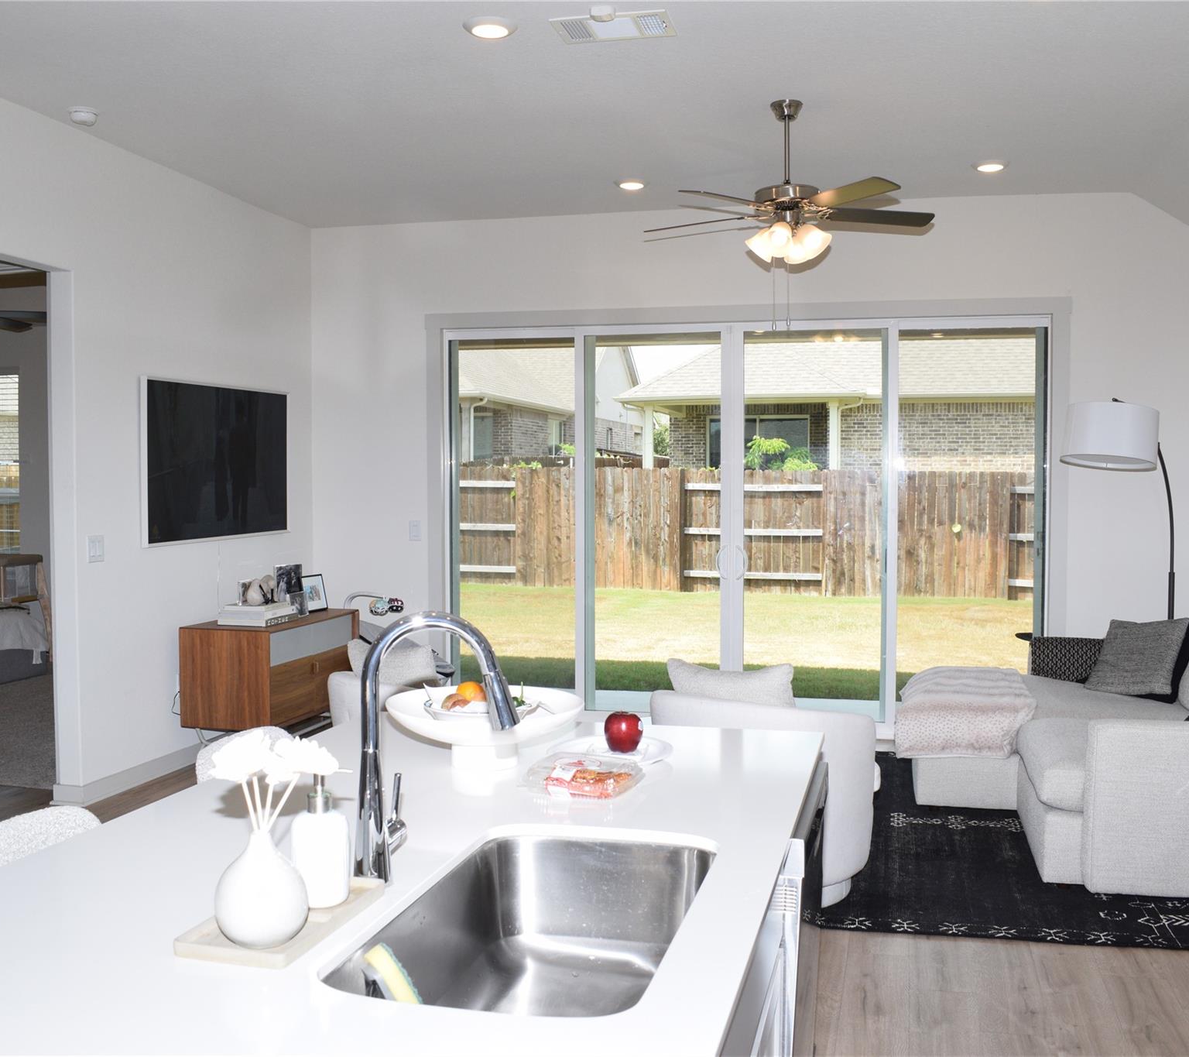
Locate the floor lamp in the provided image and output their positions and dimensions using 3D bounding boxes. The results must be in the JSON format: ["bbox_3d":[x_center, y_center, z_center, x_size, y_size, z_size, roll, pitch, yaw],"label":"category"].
[{"bbox_3d":[2.768,0.318,6.186,0.670,1.972,0.430,1,3,15],"label":"floor lamp"}]

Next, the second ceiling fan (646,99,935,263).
[{"bbox_3d":[0.792,-1.412,4.902,1.270,0.650,1.230,1,3,10],"label":"second ceiling fan"}]

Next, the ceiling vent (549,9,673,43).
[{"bbox_3d":[0.070,-1.722,4.114,0.400,0.020,0.238,1,3,15],"label":"ceiling vent"}]

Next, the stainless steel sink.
[{"bbox_3d":[-0.066,0.675,1.762,0.430,0.220,0.720,1,3,15],"label":"stainless steel sink"}]

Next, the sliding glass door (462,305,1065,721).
[{"bbox_3d":[0.783,-0.027,7.031,3.530,2.362,0.130,1,3,15],"label":"sliding glass door"}]

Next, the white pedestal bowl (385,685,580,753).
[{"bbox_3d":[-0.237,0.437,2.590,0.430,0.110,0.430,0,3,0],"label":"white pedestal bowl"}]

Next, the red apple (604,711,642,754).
[{"bbox_3d":[0.065,0.457,2.660,0.085,0.085,0.085,0,3,0],"label":"red apple"}]

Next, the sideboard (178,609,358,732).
[{"bbox_3d":[-1.791,0.877,6.718,0.500,0.738,1.055,1,3,15],"label":"sideboard"}]

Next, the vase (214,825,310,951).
[{"bbox_3d":[-0.458,0.497,1.643,0.126,0.150,0.126,1,3,15],"label":"vase"}]

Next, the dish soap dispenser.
[{"bbox_3d":[-0.396,0.444,1.726,0.092,0.190,0.087,1,3,15],"label":"dish soap dispenser"}]

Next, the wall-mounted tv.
[{"bbox_3d":[-2.055,-0.366,6.633,0.040,0.844,1.420,1,3,15],"label":"wall-mounted tv"}]

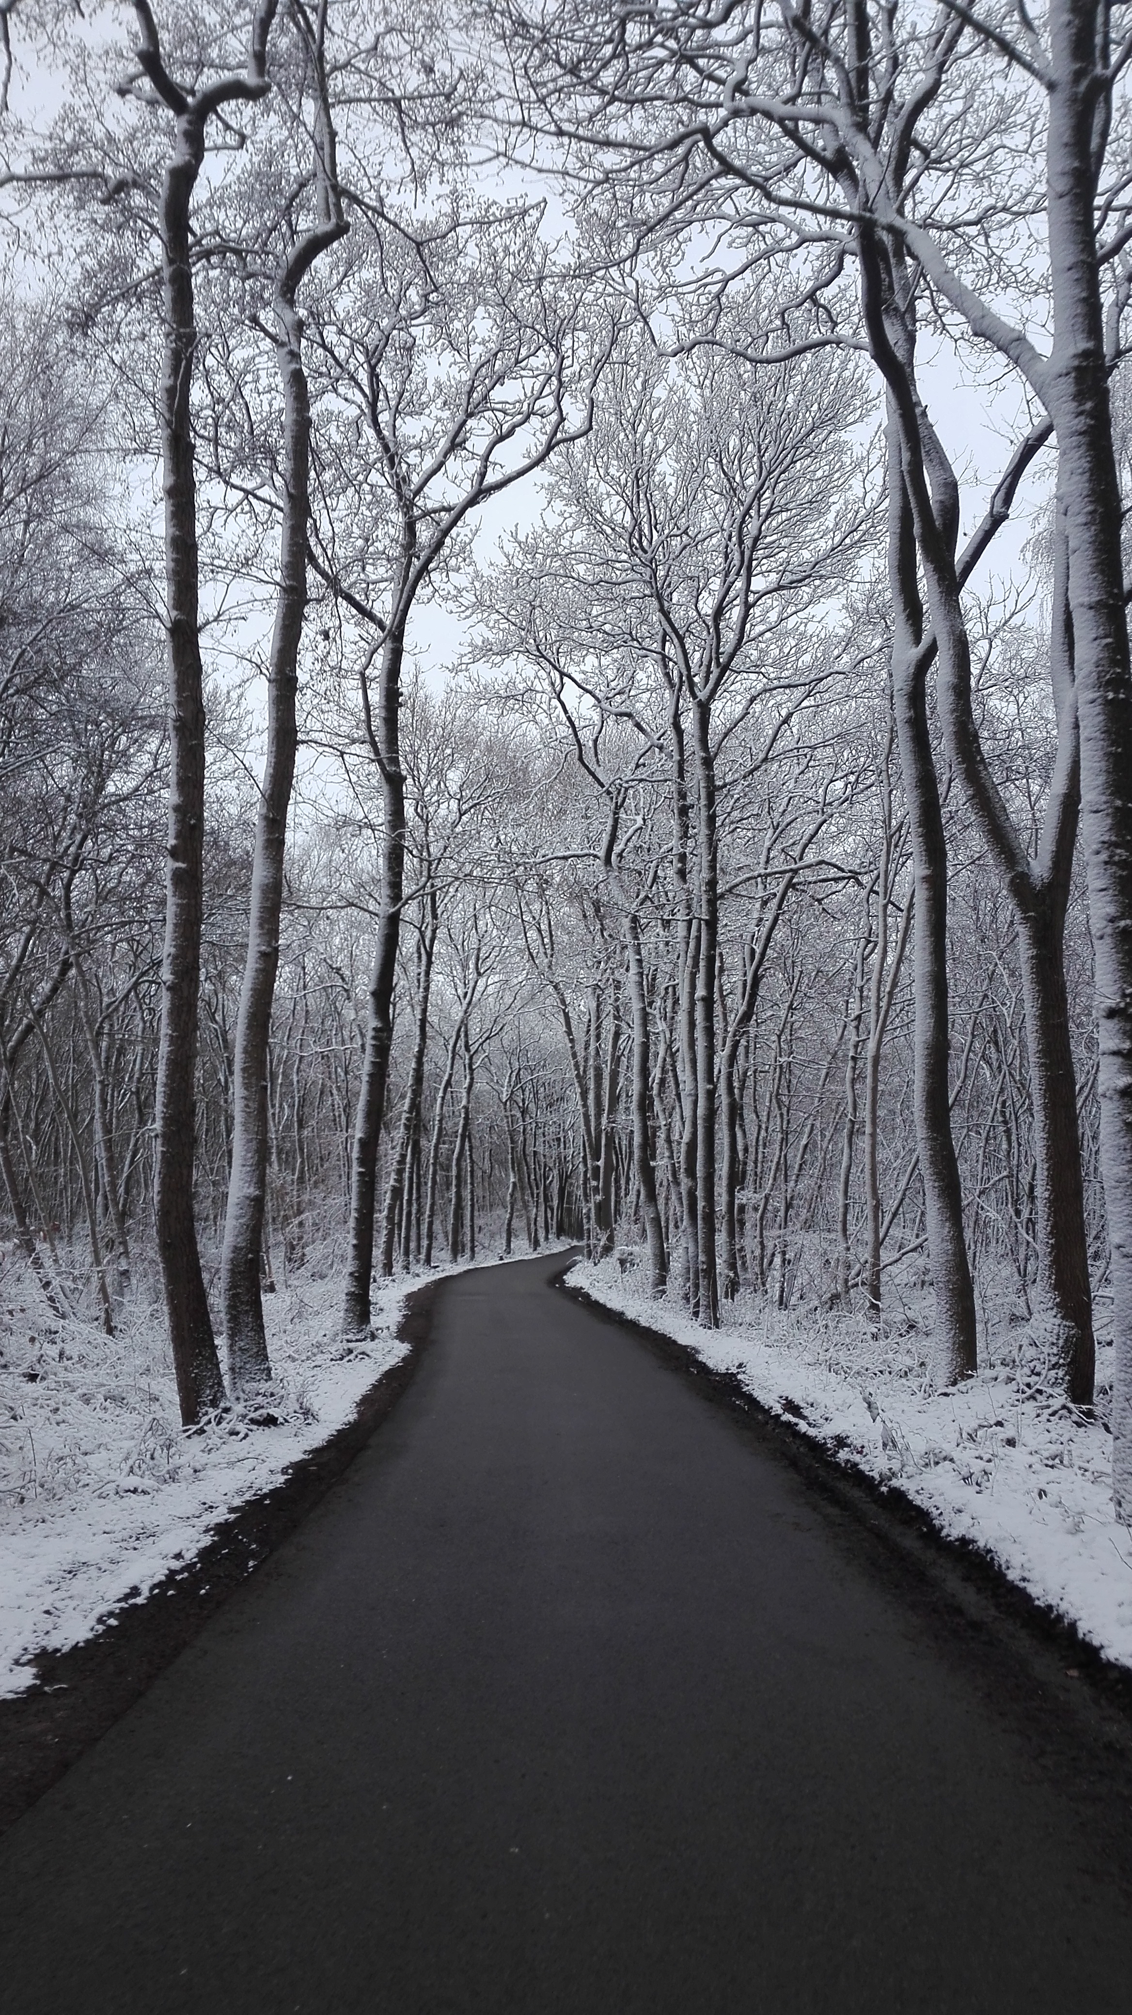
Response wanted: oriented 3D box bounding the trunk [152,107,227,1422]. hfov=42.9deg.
[{"bbox_3d":[-3.027,-2.269,11.453,0.508,10.820,0.358,-3,-8,0],"label":"trunk"}]

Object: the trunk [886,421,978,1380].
[{"bbox_3d":[3.500,-1.266,14.059,0.416,9.550,0.345,-2,-8,0],"label":"trunk"}]

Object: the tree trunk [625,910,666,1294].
[{"bbox_3d":[1.515,1.761,27.687,0.402,7.400,0.309,-3,-8,0],"label":"tree trunk"}]

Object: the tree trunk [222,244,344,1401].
[{"bbox_3d":[-2.738,-2.258,13.708,0.615,11.420,0.409,2,-8,0],"label":"tree trunk"}]

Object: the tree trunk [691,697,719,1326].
[{"bbox_3d":[1.991,-0.082,20.283,0.293,8.940,0.261,0,-8,0],"label":"tree trunk"}]

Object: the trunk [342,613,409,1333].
[{"bbox_3d":[-2.476,-0.632,19.312,0.462,9.780,0.359,2,-8,0],"label":"trunk"}]

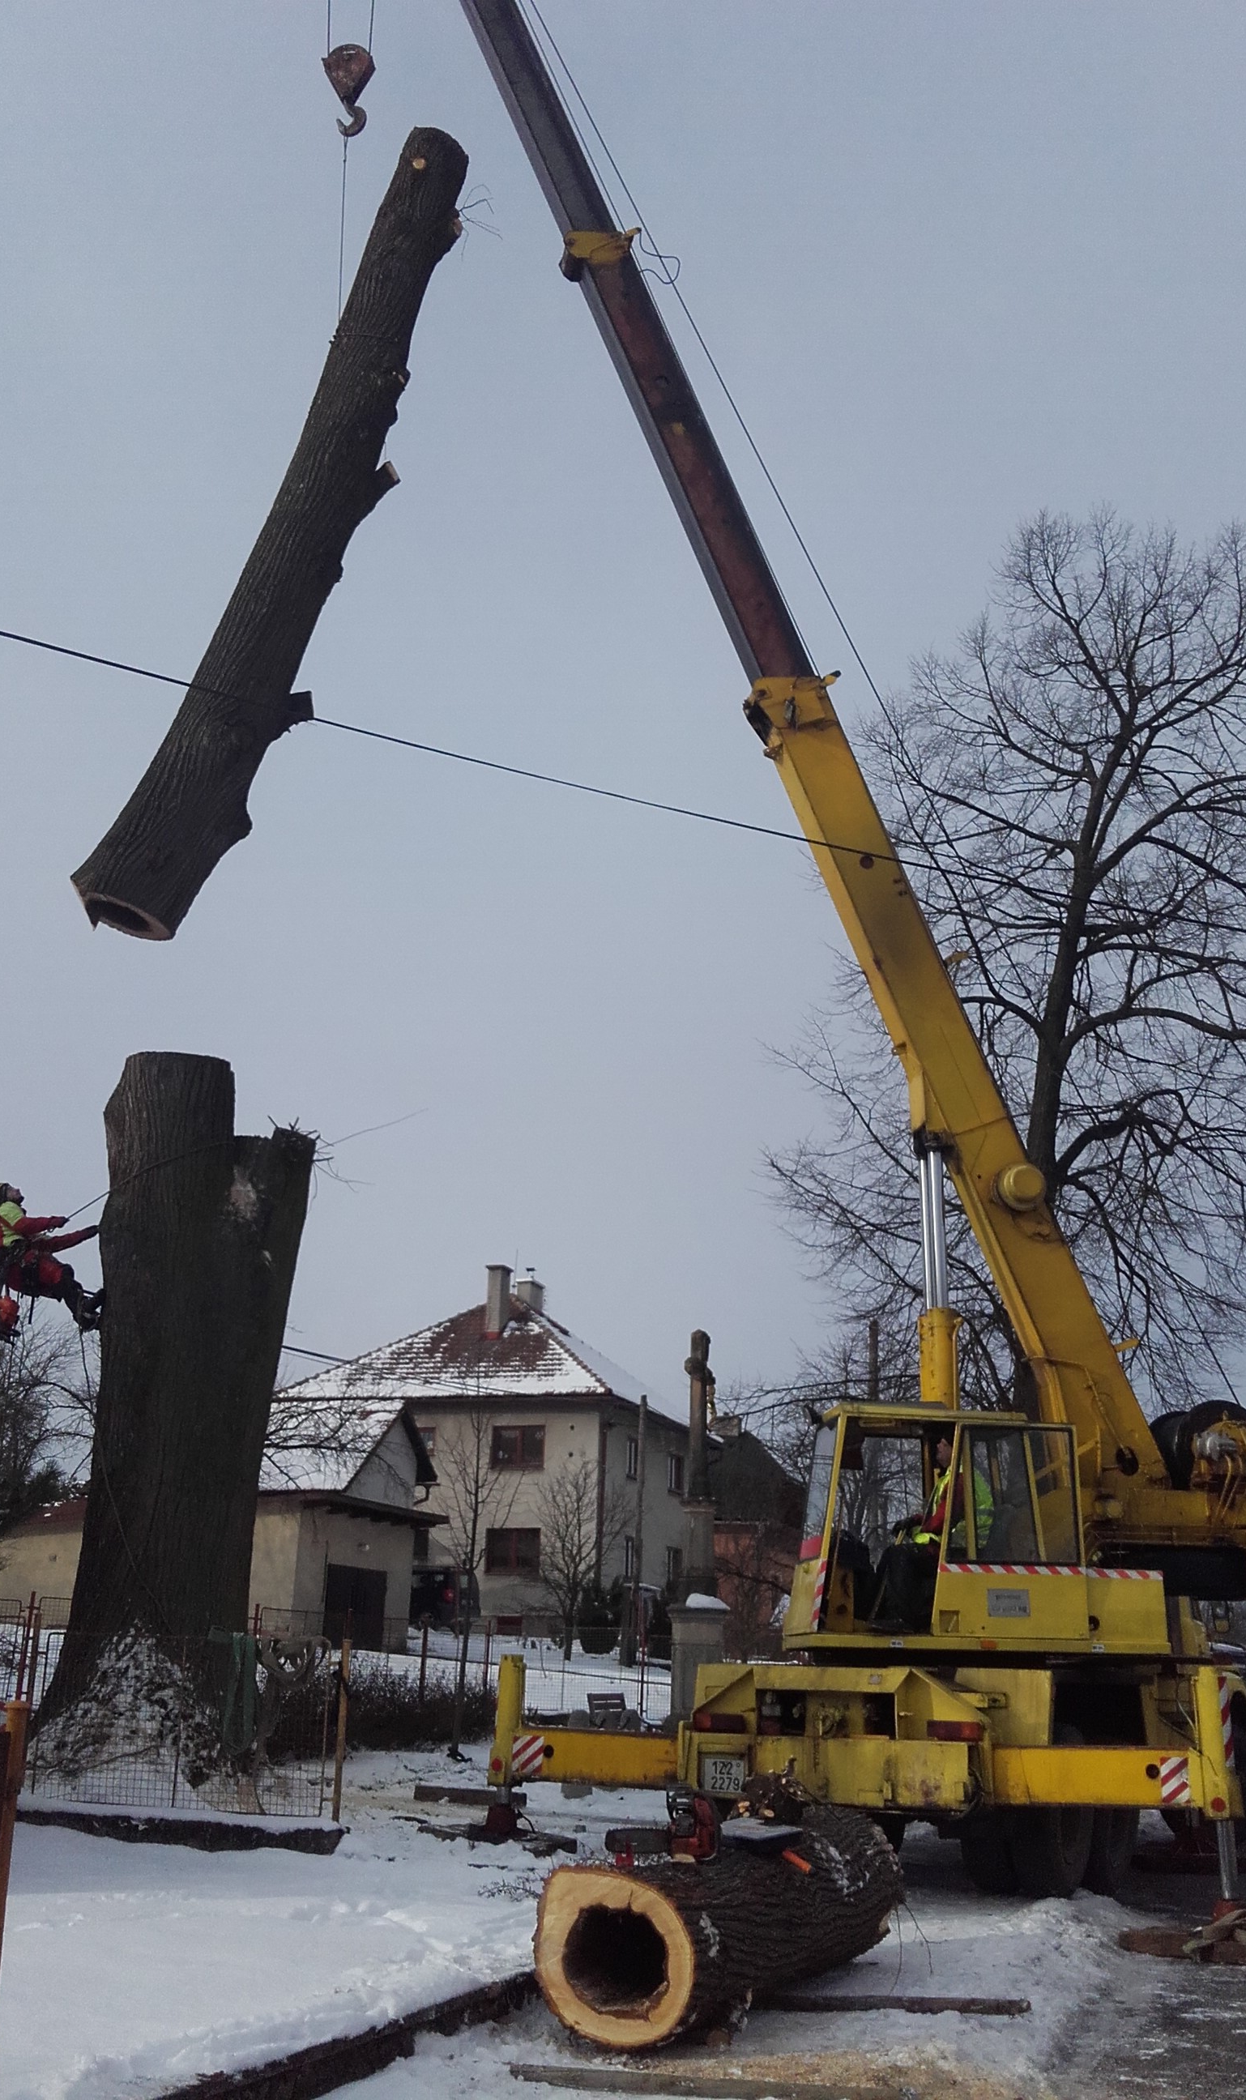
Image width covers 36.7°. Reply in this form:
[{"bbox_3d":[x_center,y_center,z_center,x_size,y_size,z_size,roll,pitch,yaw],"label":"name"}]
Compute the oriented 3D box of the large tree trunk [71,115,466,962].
[{"bbox_3d":[-2.619,-4.661,16.156,1.180,8.297,0.900,17,-18,5],"label":"large tree trunk"}]

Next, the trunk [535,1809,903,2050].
[{"bbox_3d":[0.513,3.909,8.478,0.710,0.720,2.400,-8,-18,26],"label":"trunk"}]

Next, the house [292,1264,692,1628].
[{"bbox_3d":[-3.481,12.754,58.964,10.600,10.688,12.600,-4,-19,16],"label":"house"}]

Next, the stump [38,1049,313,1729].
[{"bbox_3d":[-3.137,2.491,14.005,1.850,5.188,1.700,1,-18,0],"label":"stump"}]

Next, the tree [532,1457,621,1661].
[{"bbox_3d":[-0.881,9.919,36.737,1.739,3.778,1.739,1,-18,0],"label":"tree"}]

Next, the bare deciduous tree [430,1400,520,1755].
[{"bbox_3d":[-1.400,4.955,17.837,0.863,3.237,0.863,1,-18,0],"label":"bare deciduous tree"}]

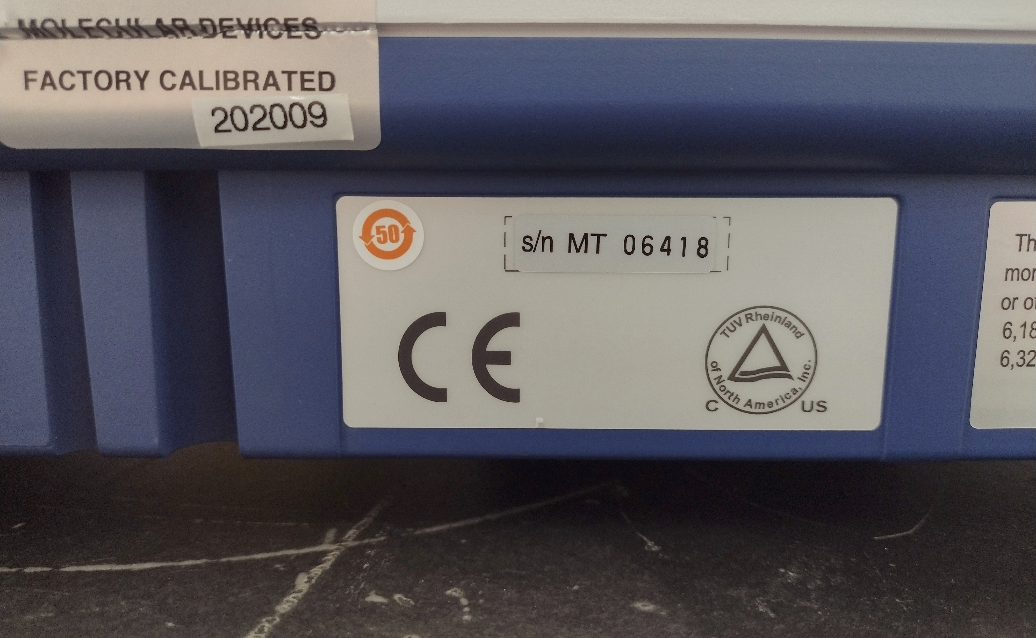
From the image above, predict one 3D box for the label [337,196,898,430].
[{"bbox_3d":[0.014,0.000,0.116,0.078,0.034,0.001,0,10,1],"label":"label"}]

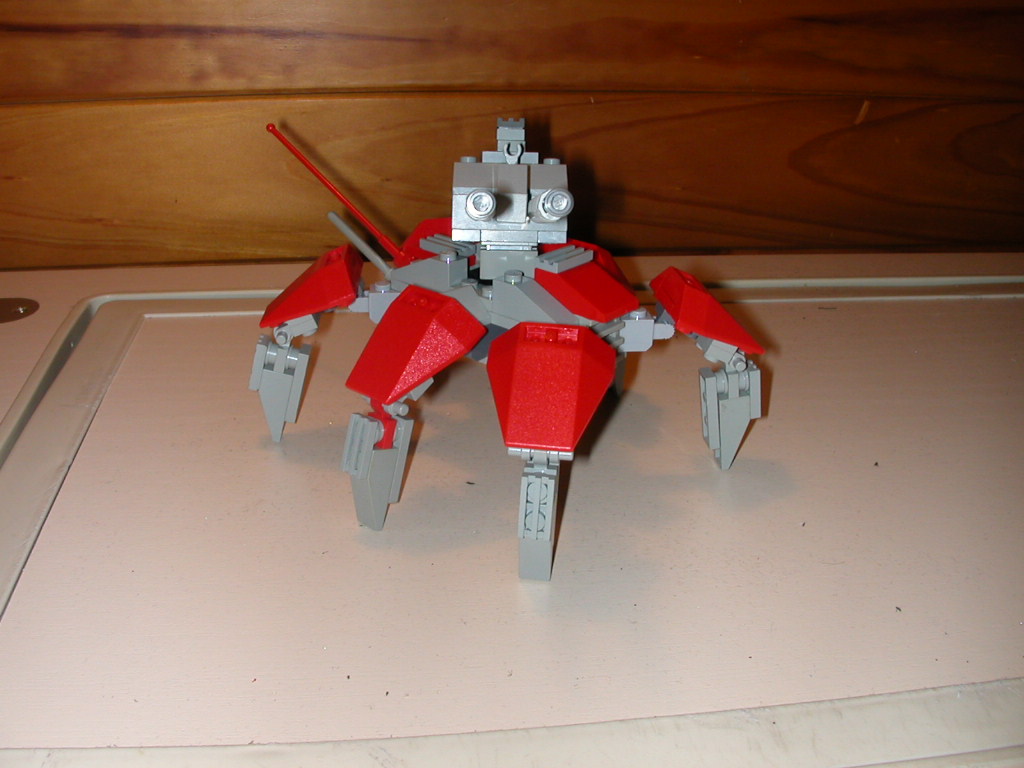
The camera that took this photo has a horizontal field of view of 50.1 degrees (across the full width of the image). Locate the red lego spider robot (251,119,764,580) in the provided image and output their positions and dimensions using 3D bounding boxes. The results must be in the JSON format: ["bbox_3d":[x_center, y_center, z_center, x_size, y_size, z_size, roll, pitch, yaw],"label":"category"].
[{"bbox_3d":[-0.003,-0.022,0.312,0.157,0.094,0.140,3,26,5],"label":"red lego spider robot"}]

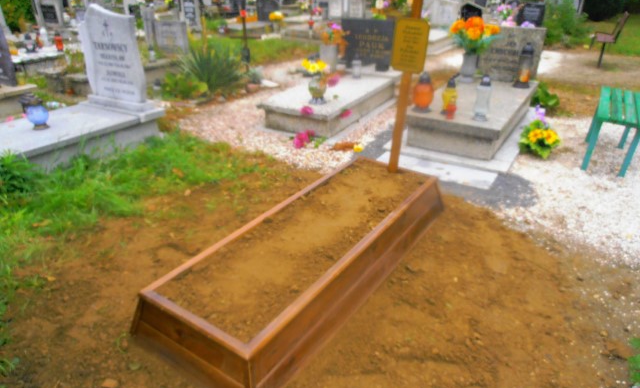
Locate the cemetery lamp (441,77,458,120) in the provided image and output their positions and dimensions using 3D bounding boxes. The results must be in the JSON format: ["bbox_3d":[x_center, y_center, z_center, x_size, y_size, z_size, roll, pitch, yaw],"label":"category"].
[{"bbox_3d":[1.111,-0.847,3.843,0.128,0.335,0.128,7,28,15],"label":"cemetery lamp"}]

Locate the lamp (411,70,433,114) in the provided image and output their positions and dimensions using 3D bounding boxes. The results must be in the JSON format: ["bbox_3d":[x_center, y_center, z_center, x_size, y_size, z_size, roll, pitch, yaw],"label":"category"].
[{"bbox_3d":[0.932,-0.922,3.984,0.172,0.345,0.172,5,28,12],"label":"lamp"}]

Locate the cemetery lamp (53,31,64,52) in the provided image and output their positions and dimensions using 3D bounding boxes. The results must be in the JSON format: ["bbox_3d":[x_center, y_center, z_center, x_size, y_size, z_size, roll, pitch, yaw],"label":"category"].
[{"bbox_3d":[-4.207,-2.440,7.128,0.135,0.275,0.135,-15,31,-26],"label":"cemetery lamp"}]

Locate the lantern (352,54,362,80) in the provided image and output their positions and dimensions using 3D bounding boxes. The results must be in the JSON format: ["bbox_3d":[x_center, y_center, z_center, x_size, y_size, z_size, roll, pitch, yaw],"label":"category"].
[{"bbox_3d":[0.467,-1.594,5.526,0.111,0.278,0.111,0,27,0],"label":"lantern"}]

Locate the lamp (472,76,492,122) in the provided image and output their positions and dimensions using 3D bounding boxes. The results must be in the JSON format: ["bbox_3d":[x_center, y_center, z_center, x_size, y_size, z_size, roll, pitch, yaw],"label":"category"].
[{"bbox_3d":[1.420,-0.821,3.812,0.133,0.383,0.133,16,31,29],"label":"lamp"}]

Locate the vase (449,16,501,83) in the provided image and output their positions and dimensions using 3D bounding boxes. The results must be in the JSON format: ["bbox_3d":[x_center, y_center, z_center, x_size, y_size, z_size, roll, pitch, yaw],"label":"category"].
[{"bbox_3d":[1.697,-1.606,4.971,0.562,0.651,0.503,16,31,29],"label":"vase"}]

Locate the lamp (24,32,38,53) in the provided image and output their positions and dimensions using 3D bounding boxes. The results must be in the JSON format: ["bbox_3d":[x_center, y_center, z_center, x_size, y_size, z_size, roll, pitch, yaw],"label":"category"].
[{"bbox_3d":[-4.663,-2.415,7.110,0.140,0.250,0.140,-17,31,-28],"label":"lamp"}]

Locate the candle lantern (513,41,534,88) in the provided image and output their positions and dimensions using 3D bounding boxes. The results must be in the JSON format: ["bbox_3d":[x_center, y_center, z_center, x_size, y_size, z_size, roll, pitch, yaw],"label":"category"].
[{"bbox_3d":[2.220,-1.390,4.775,0.166,0.444,0.166,16,31,29],"label":"candle lantern"}]

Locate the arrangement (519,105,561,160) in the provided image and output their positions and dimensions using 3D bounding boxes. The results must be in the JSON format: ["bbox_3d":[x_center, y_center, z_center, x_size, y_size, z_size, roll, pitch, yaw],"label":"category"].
[{"bbox_3d":[1.885,-0.527,3.807,0.310,0.350,0.290,13,30,24],"label":"arrangement"}]

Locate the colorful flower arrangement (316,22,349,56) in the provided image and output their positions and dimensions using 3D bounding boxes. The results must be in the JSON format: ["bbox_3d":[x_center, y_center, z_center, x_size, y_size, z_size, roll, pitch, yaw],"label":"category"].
[{"bbox_3d":[0.171,-1.974,5.607,0.370,0.370,0.330,0,27,2],"label":"colorful flower arrangement"}]

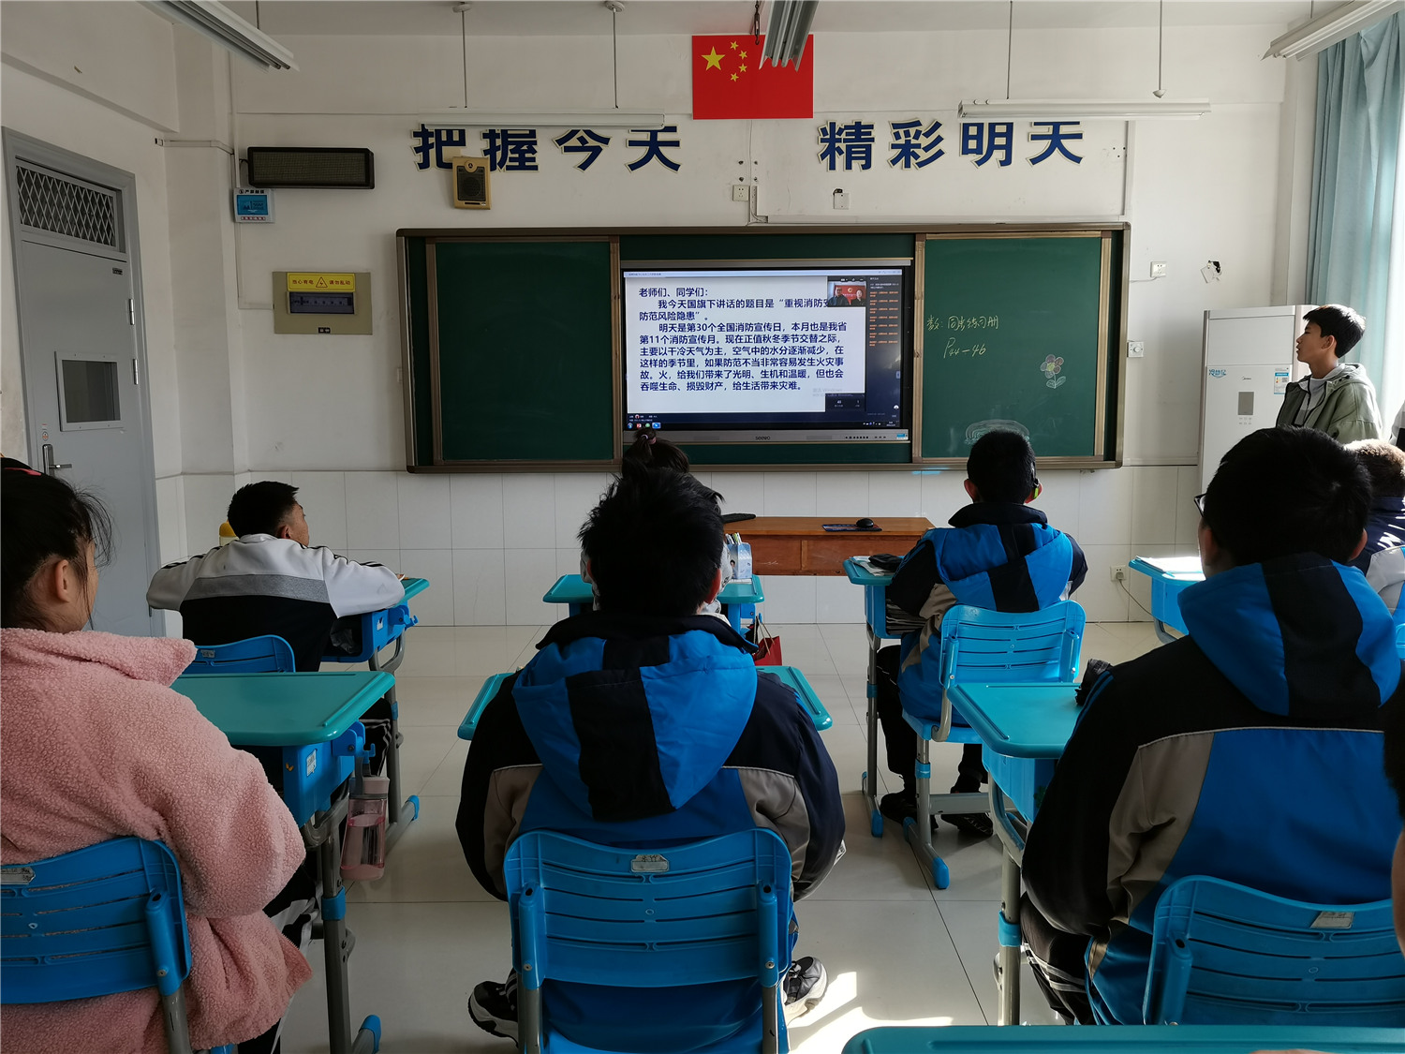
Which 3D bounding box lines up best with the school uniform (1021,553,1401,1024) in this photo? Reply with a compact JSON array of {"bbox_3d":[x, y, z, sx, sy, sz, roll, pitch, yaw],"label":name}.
[{"bbox_3d":[0.793,0.538,1.808,0.580,1.020,0.720,0,7,-1],"label":"school uniform"}]

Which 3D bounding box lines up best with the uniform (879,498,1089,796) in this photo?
[{"bbox_3d":[0.825,0.380,3.421,0.550,0.960,0.700,0,7,1],"label":"uniform"}]

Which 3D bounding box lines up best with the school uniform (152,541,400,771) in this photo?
[{"bbox_3d":[-1.167,0.387,3.157,0.700,0.780,0.560,0,7,1],"label":"school uniform"}]

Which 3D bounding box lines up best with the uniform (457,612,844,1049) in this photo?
[{"bbox_3d":[-0.074,0.405,1.802,0.570,0.640,0.480,0,7,1],"label":"uniform"}]

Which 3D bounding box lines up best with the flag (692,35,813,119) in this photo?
[{"bbox_3d":[0.277,-2.460,6.219,0.660,0.440,0.015,0,7,1],"label":"flag"}]

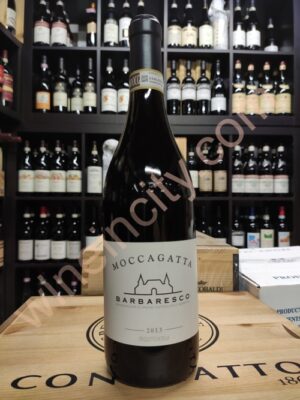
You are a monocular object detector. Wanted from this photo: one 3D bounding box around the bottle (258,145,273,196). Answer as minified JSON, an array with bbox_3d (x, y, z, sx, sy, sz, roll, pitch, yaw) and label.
[{"bbox_3d":[0.640,-0.159,1.653,0.079,0.290,0.079,0,0,-2],"label":"bottle"}]

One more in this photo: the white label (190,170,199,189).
[{"bbox_3d":[0.235,-0.112,1.667,0.072,0.100,0.025,0,-1,-3],"label":"white label"}]

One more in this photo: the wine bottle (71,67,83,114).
[{"bbox_3d":[-0.413,-0.616,1.724,0.075,0.310,0.075,0,2,-3],"label":"wine bottle"}]

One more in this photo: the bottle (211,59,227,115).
[{"bbox_3d":[0.376,-0.605,1.640,0.082,0.299,0.082,0,0,-3],"label":"bottle"}]

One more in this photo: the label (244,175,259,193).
[{"bbox_3d":[0.561,-0.086,1.626,0.078,0.099,0.030,0,0,-3],"label":"label"}]

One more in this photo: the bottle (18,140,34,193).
[{"bbox_3d":[-0.649,-0.164,1.590,0.081,0.296,0.081,0,0,-3],"label":"bottle"}]

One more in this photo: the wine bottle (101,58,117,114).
[{"bbox_3d":[-0.215,-0.603,1.611,0.082,0.300,0.082,0,0,-3],"label":"wine bottle"}]

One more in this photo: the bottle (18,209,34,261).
[{"bbox_3d":[-0.656,0.186,1.602,0.080,0.293,0.080,0,0,-2],"label":"bottle"}]

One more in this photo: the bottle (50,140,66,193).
[{"bbox_3d":[-0.488,-0.164,1.598,0.081,0.296,0.081,0,0,-3],"label":"bottle"}]

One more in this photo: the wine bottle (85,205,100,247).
[{"bbox_3d":[-0.306,0.182,1.638,0.080,0.297,0.080,0,0,-2],"label":"wine bottle"}]

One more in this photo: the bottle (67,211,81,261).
[{"bbox_3d":[-0.418,0.193,1.650,0.078,0.300,0.078,0,-1,-3],"label":"bottle"}]

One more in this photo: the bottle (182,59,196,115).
[{"bbox_3d":[0.216,-0.613,1.655,0.075,0.312,0.075,0,2,-3],"label":"bottle"}]

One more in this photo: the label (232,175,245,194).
[{"bbox_3d":[0.488,-0.086,1.658,0.075,0.102,0.025,0,2,-3],"label":"label"}]

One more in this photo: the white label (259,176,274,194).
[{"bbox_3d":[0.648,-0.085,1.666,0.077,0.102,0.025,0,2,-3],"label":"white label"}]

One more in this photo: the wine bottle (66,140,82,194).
[{"bbox_3d":[-0.402,-0.171,1.609,0.080,0.302,0.080,0,0,-2],"label":"wine bottle"}]

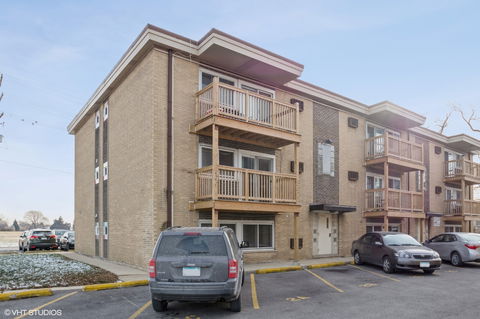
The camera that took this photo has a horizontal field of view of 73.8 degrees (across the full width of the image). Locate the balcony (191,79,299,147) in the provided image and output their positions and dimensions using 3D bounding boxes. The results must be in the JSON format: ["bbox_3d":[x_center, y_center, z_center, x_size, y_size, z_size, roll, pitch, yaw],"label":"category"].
[{"bbox_3d":[0.465,-1.597,12.479,4.250,1.600,1.400,8,-14,-36],"label":"balcony"}]

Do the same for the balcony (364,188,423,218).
[{"bbox_3d":[8.832,2.522,18.353,3.950,1.429,1.380,6,-10,-36],"label":"balcony"}]

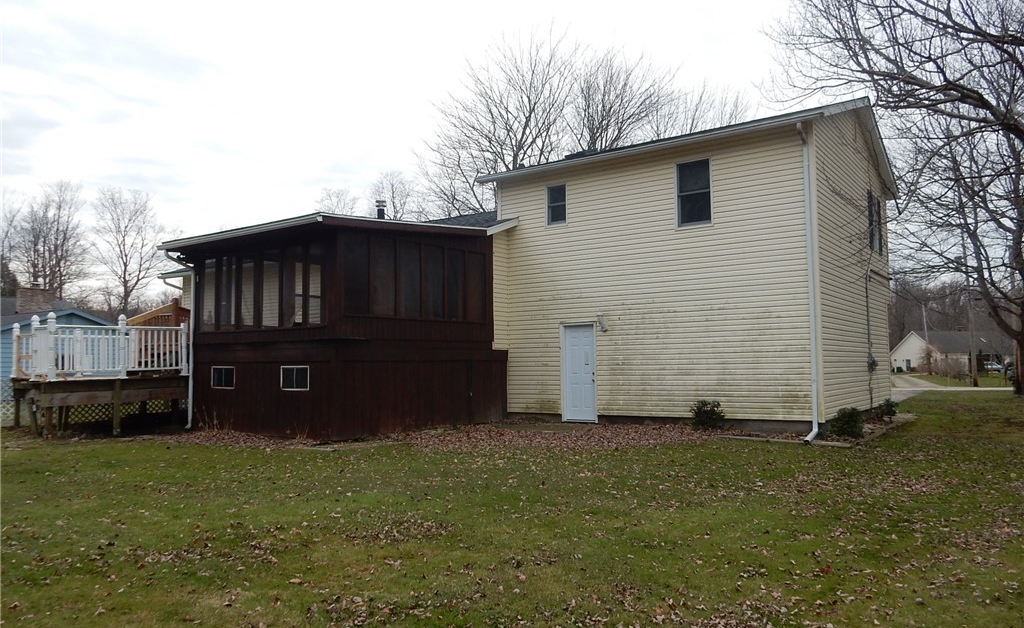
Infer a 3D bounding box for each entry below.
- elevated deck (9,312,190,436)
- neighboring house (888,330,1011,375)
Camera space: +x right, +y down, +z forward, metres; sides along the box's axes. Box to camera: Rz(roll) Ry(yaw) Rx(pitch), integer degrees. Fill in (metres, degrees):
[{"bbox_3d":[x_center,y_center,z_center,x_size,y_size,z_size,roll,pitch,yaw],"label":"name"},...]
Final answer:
[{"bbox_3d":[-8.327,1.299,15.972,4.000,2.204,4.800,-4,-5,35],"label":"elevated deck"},{"bbox_3d":[71.879,5.976,119.053,16.500,6.422,11.000,0,-4,-12],"label":"neighboring house"}]

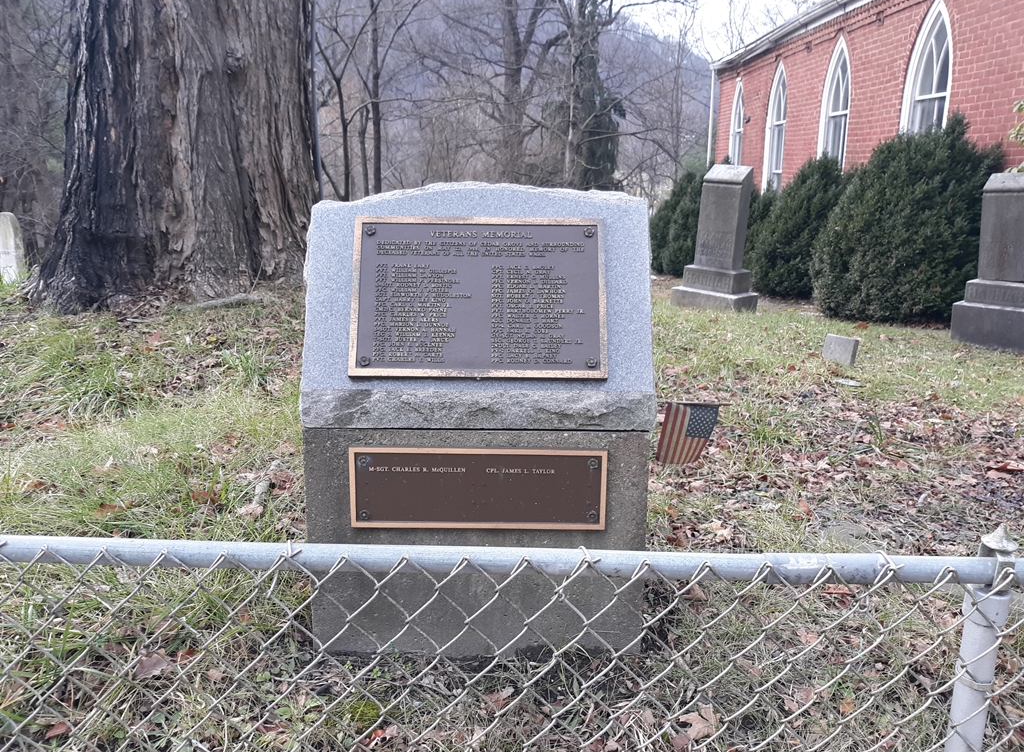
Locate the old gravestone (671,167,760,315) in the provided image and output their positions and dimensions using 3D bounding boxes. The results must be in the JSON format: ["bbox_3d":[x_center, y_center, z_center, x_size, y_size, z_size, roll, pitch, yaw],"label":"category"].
[{"bbox_3d":[1.807,-1.217,7.208,0.599,1.199,0.420,15,21,39],"label":"old gravestone"}]

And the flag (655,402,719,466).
[{"bbox_3d":[0.648,0.216,3.060,0.228,0.235,0.060,0,15,0],"label":"flag"}]

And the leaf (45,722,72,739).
[{"bbox_3d":[-1.223,0.957,2.233,0.075,0.015,0.038,-10,18,-34],"label":"leaf"}]

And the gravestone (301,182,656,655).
[{"bbox_3d":[-0.099,0.124,2.706,1.062,1.468,0.480,0,15,2],"label":"gravestone"}]

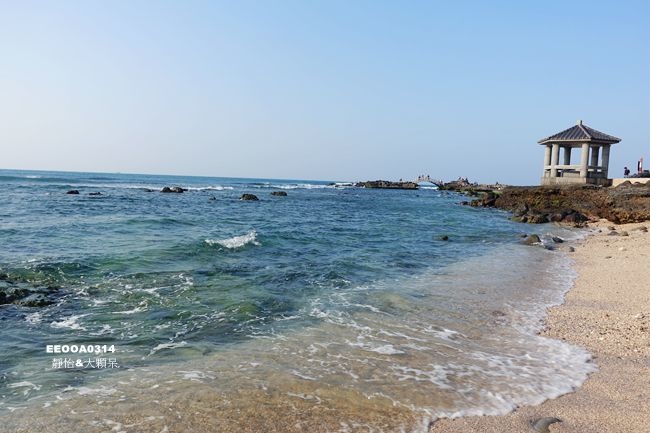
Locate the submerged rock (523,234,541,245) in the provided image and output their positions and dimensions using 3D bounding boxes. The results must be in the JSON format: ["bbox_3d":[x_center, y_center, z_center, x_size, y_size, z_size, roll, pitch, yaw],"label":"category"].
[{"bbox_3d":[6.969,0.748,14.589,0.600,0.320,0.500,4,5,26],"label":"submerged rock"}]

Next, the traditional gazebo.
[{"bbox_3d":[20.224,-5.058,34.787,5.855,5.160,5.070,6,6,42],"label":"traditional gazebo"}]

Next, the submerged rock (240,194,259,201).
[{"bbox_3d":[-6.510,-1.697,37.542,1.600,0.600,1.200,1,5,-10],"label":"submerged rock"}]

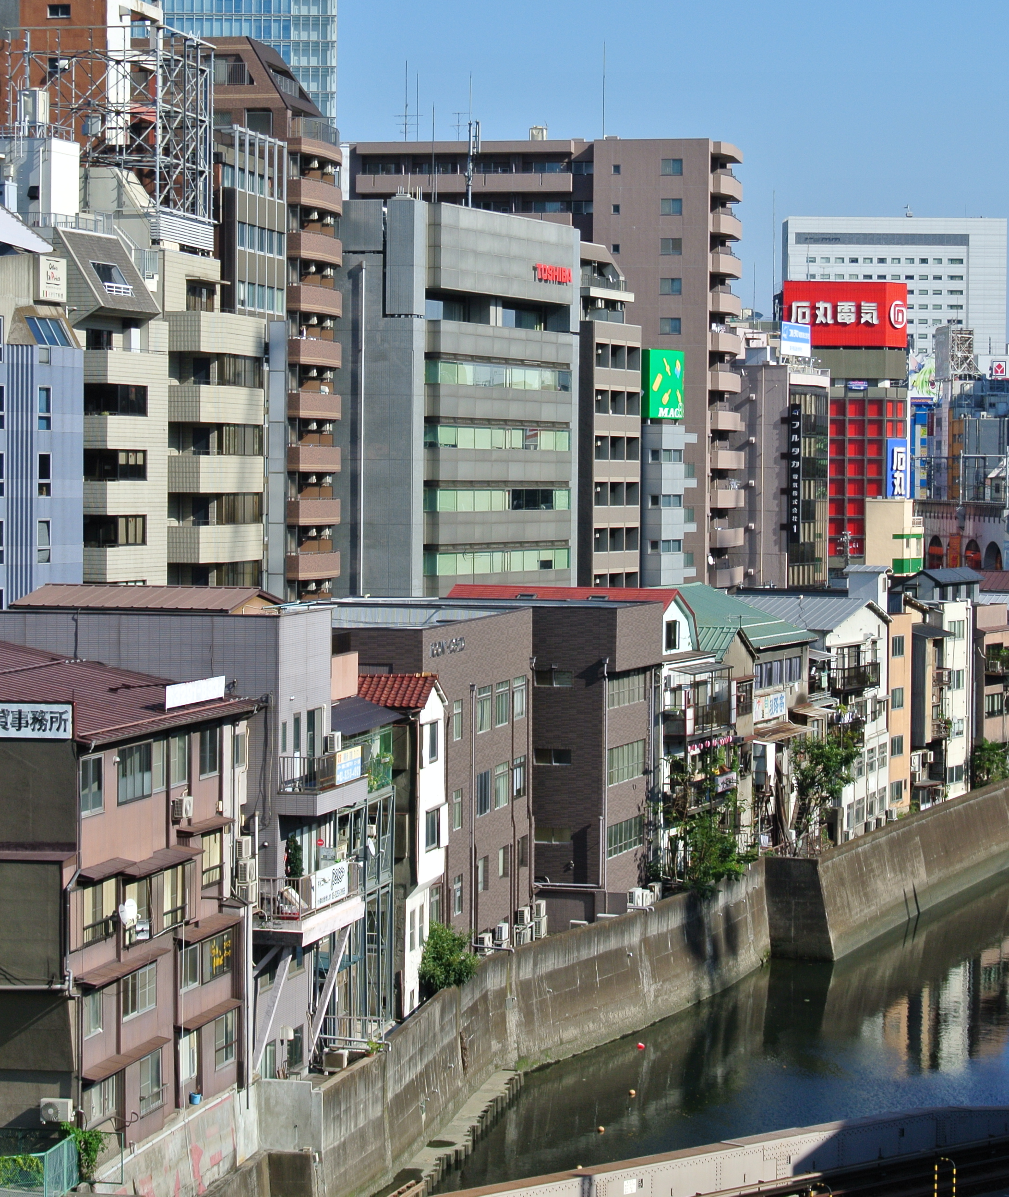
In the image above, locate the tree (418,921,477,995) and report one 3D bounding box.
[{"bbox_3d":[-1.824,11.591,109.000,1.900,2.350,1.800,0,2,0],"label":"tree"}]

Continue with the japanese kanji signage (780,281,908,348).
[{"bbox_3d":[49.698,-41.247,492.000,17.500,9.700,4.500,0,2,-15],"label":"japanese kanji signage"}]

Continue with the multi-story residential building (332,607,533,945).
[{"bbox_3d":[-5.779,6.695,126.453,10.000,12.000,19.300,1,2,11],"label":"multi-story residential building"}]

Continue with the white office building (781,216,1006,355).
[{"bbox_3d":[97.691,-52.196,849.500,54.140,85.260,19.000,0,2,-1],"label":"white office building"}]

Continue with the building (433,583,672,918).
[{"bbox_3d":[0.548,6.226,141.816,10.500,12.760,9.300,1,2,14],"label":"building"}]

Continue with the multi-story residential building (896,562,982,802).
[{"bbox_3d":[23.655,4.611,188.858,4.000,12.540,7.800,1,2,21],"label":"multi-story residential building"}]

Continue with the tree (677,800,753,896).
[{"bbox_3d":[9.078,10.793,146.000,2.900,4.000,3.300,1,2,17],"label":"tree"}]

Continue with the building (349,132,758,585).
[{"bbox_3d":[4.241,-13.480,255.089,29.000,41.000,18.500,1,2,7],"label":"building"}]

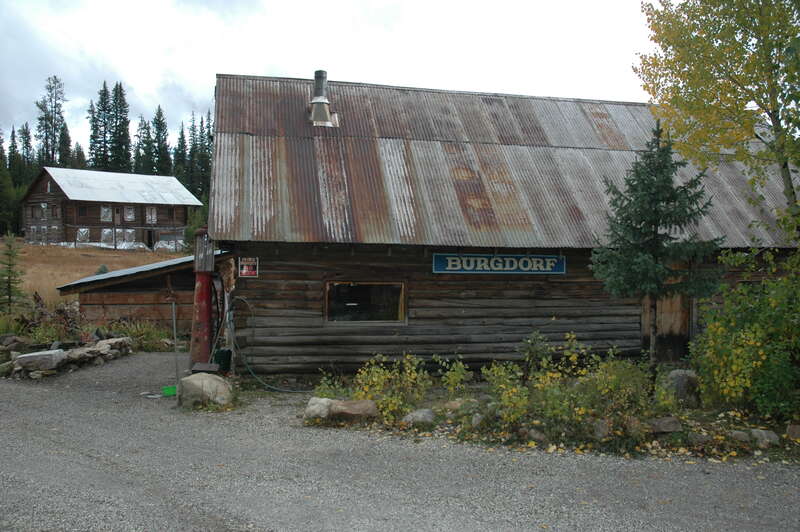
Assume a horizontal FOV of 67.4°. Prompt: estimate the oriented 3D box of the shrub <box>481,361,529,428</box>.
[{"bbox_3d":[1.211,1.490,6.950,0.556,0.788,0.580,0,-1,0],"label":"shrub"}]

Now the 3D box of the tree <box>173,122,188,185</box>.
[{"bbox_3d":[-32.220,-12.917,88.000,2.800,16.290,2.800,0,0,0],"label":"tree"}]

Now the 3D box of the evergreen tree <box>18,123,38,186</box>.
[{"bbox_3d":[-52.053,-12.120,84.000,2.900,15.970,2.900,0,0,0],"label":"evergreen tree"}]

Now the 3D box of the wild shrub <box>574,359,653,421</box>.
[{"bbox_3d":[2.339,1.360,6.600,0.860,0.700,0.750,0,0,0],"label":"wild shrub"}]

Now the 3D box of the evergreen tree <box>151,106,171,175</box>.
[{"bbox_3d":[-37.952,-15.213,95.000,3.486,20.125,3.400,0,-1,0],"label":"evergreen tree"}]

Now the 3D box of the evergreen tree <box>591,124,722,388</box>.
[{"bbox_3d":[3.166,-0.056,7.400,1.620,3.380,1.620,0,0,0],"label":"evergreen tree"}]

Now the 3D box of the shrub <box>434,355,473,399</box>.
[{"bbox_3d":[0.723,1.500,8.100,0.513,0.608,0.480,0,-1,0],"label":"shrub"}]

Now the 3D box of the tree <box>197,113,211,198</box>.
[{"bbox_3d":[-30.980,-14.737,95.000,2.535,19.491,2.500,0,-1,0],"label":"tree"}]

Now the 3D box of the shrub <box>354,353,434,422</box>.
[{"bbox_3d":[-0.089,1.463,7.100,0.947,0.829,0.800,0,-1,0],"label":"shrub"}]

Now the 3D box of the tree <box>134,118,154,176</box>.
[{"bbox_3d":[-36.796,-12.982,86.000,3.300,16.930,3.300,0,0,0],"label":"tree"}]

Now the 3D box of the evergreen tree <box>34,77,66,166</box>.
[{"bbox_3d":[-47.805,-15.183,82.000,4.300,22.020,4.300,0,0,0],"label":"evergreen tree"}]

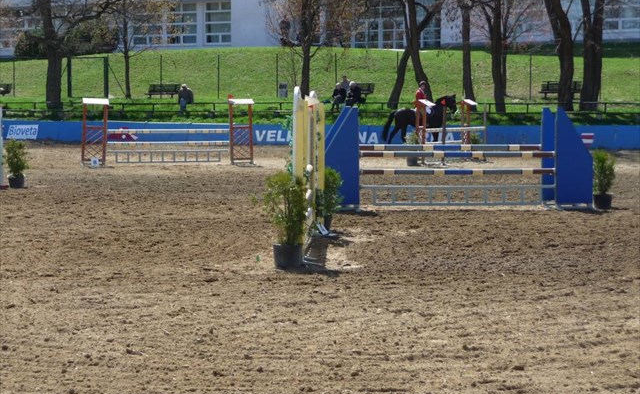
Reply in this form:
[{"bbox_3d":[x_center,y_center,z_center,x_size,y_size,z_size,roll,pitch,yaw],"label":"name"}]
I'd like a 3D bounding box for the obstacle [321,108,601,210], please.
[{"bbox_3d":[2.460,-0.709,28.450,4.880,1.850,1.500,0,3,-3],"label":"obstacle"}]

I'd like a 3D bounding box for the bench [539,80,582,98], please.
[{"bbox_3d":[10.475,-4.638,67.500,1.850,0.780,0.620,1,4,22],"label":"bench"}]

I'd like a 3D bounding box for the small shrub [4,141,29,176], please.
[{"bbox_3d":[-6.833,-0.890,35.000,0.520,0.810,0.520,0,3,0],"label":"small shrub"}]

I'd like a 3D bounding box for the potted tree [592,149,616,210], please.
[{"bbox_3d":[5.144,-0.317,28.100,0.430,1.070,0.430,0,3,0],"label":"potted tree"}]

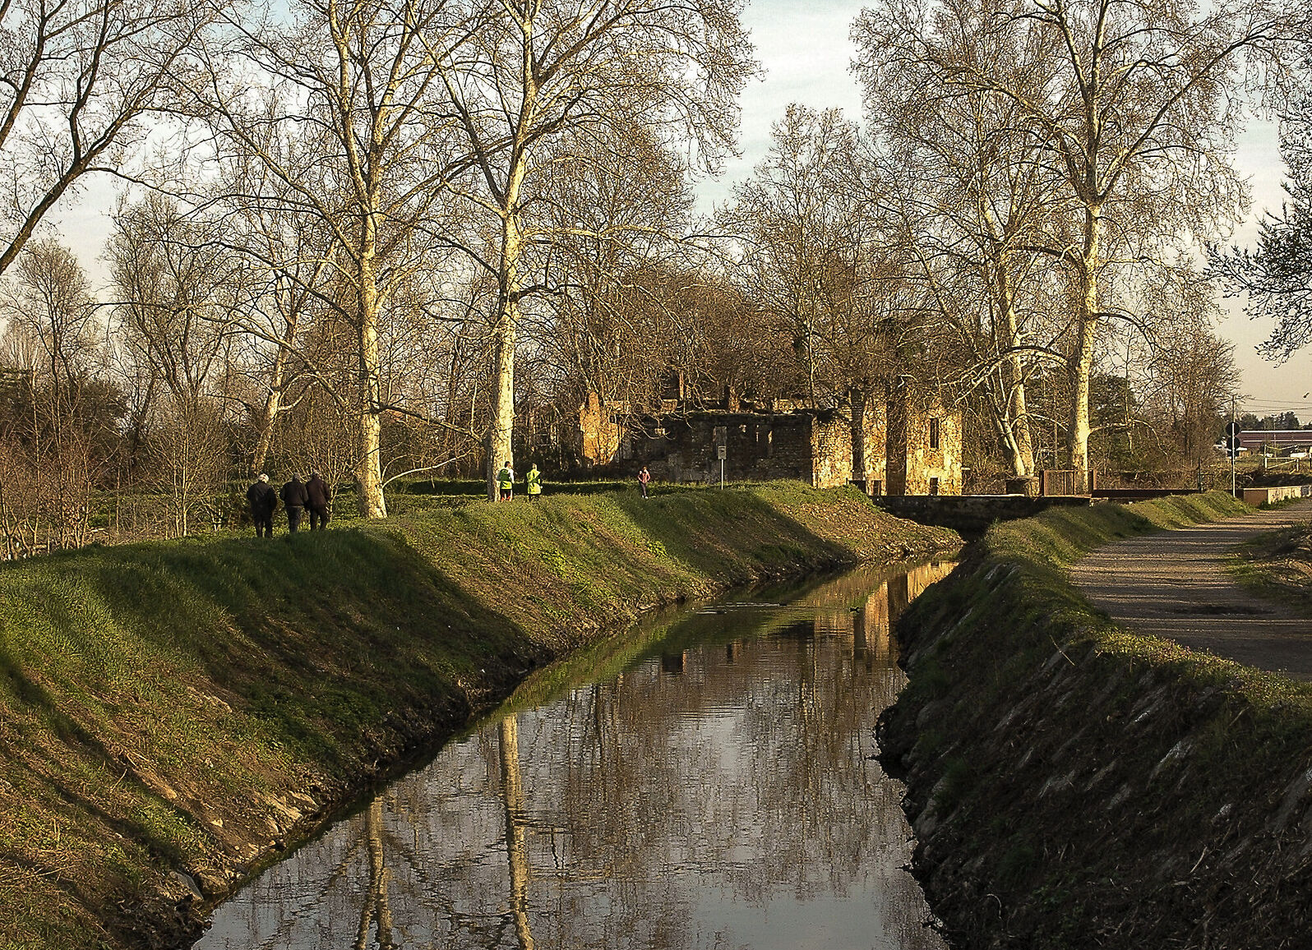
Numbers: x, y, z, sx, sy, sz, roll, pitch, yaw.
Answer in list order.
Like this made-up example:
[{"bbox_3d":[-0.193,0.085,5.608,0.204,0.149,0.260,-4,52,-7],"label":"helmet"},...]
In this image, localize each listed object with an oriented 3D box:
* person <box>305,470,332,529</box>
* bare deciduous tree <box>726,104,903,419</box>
[{"bbox_3d":[-9.165,0.707,76.000,0.640,1.710,0.500,-1,1,5],"label":"person"},{"bbox_3d":[12.376,-14.765,222.000,14.213,29.897,13.787,-1,1,0],"label":"bare deciduous tree"}]

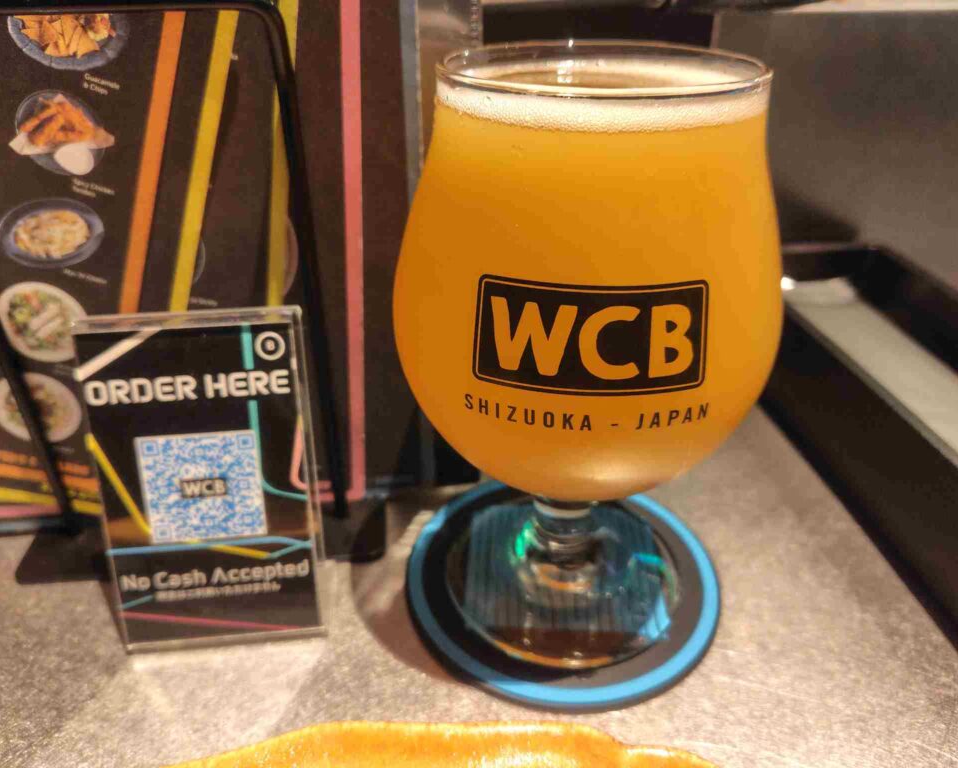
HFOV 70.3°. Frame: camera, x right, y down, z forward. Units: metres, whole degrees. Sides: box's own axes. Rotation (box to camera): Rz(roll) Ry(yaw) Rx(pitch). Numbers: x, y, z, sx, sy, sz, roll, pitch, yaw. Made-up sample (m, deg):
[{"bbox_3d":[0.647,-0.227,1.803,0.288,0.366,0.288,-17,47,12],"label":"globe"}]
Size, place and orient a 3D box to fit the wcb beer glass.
[{"bbox_3d":[0.026,-0.003,0.182,0.092,0.151,0.092,4,34,7],"label":"wcb beer glass"}]

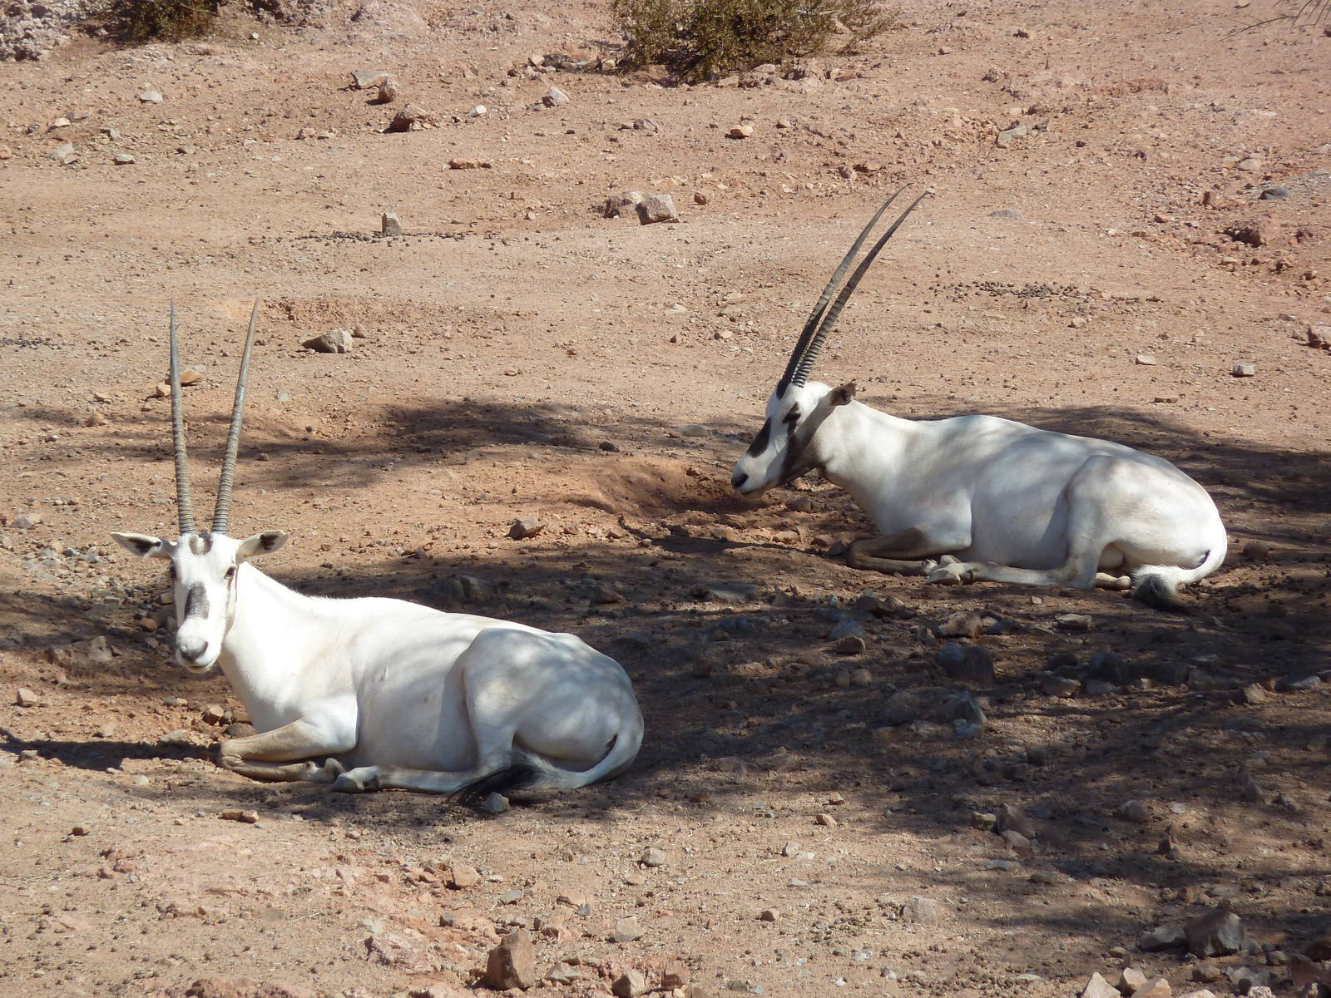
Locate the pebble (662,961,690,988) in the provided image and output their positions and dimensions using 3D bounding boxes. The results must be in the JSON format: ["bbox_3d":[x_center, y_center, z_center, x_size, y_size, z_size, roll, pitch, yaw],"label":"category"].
[{"bbox_3d":[0.025,1.130,27.393,0.064,0.054,0.059,0,12,0],"label":"pebble"}]

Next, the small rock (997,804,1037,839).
[{"bbox_3d":[0.877,0.806,28.780,0.099,0.075,0.080,0,12,0],"label":"small rock"}]

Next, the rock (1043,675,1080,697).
[{"bbox_3d":[1.038,0.491,30.253,0.093,0.049,0.074,0,12,0],"label":"rock"}]

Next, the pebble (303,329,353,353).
[{"bbox_3d":[-0.993,-0.464,33.948,0.143,0.066,0.105,0,11,0],"label":"pebble"}]

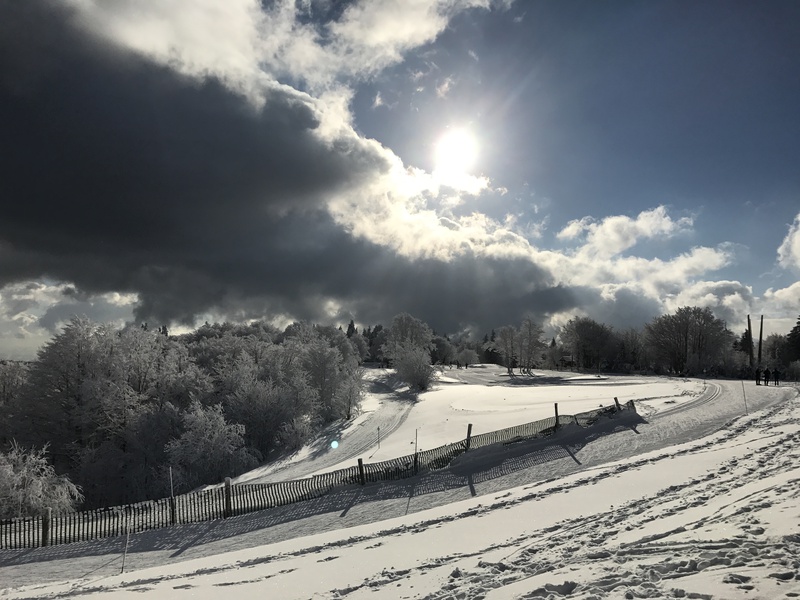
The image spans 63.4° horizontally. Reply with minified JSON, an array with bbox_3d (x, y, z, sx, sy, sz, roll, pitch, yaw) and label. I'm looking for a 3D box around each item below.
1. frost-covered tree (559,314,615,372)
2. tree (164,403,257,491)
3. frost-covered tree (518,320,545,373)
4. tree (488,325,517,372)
[{"bbox_3d":[39.407,9.247,136.000,11.349,11.559,11.349,0,-5,0],"label":"frost-covered tree"},{"bbox_3d":[-9.176,7.180,31.500,4.347,4.250,4.347,0,-5,0],"label":"tree"},{"bbox_3d":[23.797,8.525,118.000,5.106,10.303,5.361,0,-5,0],"label":"frost-covered tree"},{"bbox_3d":[18.873,9.118,118.000,5.471,8.571,5.471,0,-5,0],"label":"tree"}]

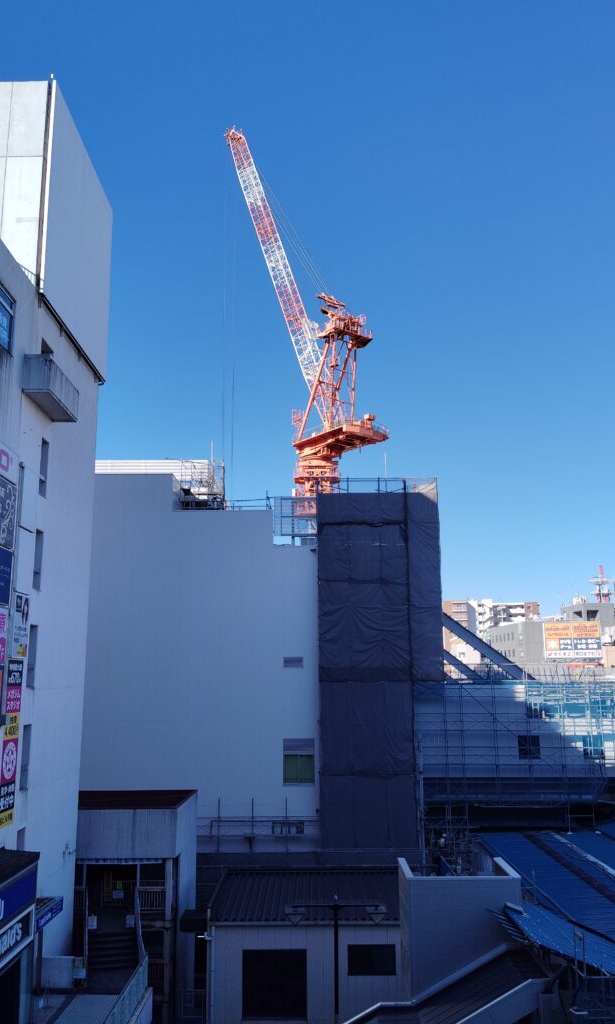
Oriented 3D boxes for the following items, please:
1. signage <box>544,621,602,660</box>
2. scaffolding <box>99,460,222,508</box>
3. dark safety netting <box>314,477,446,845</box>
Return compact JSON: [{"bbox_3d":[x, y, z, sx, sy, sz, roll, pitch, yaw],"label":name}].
[{"bbox_3d":[47.814,23.017,149.266,10.100,6.350,0.400,-3,-12,13],"label":"signage"},{"bbox_3d":[-10.808,-1.723,57.666,9.100,3.300,3.000,0,-12,0],"label":"scaffolding"},{"bbox_3d":[4.157,8.645,47.667,7.100,20.300,1.700,0,-12,0],"label":"dark safety netting"}]

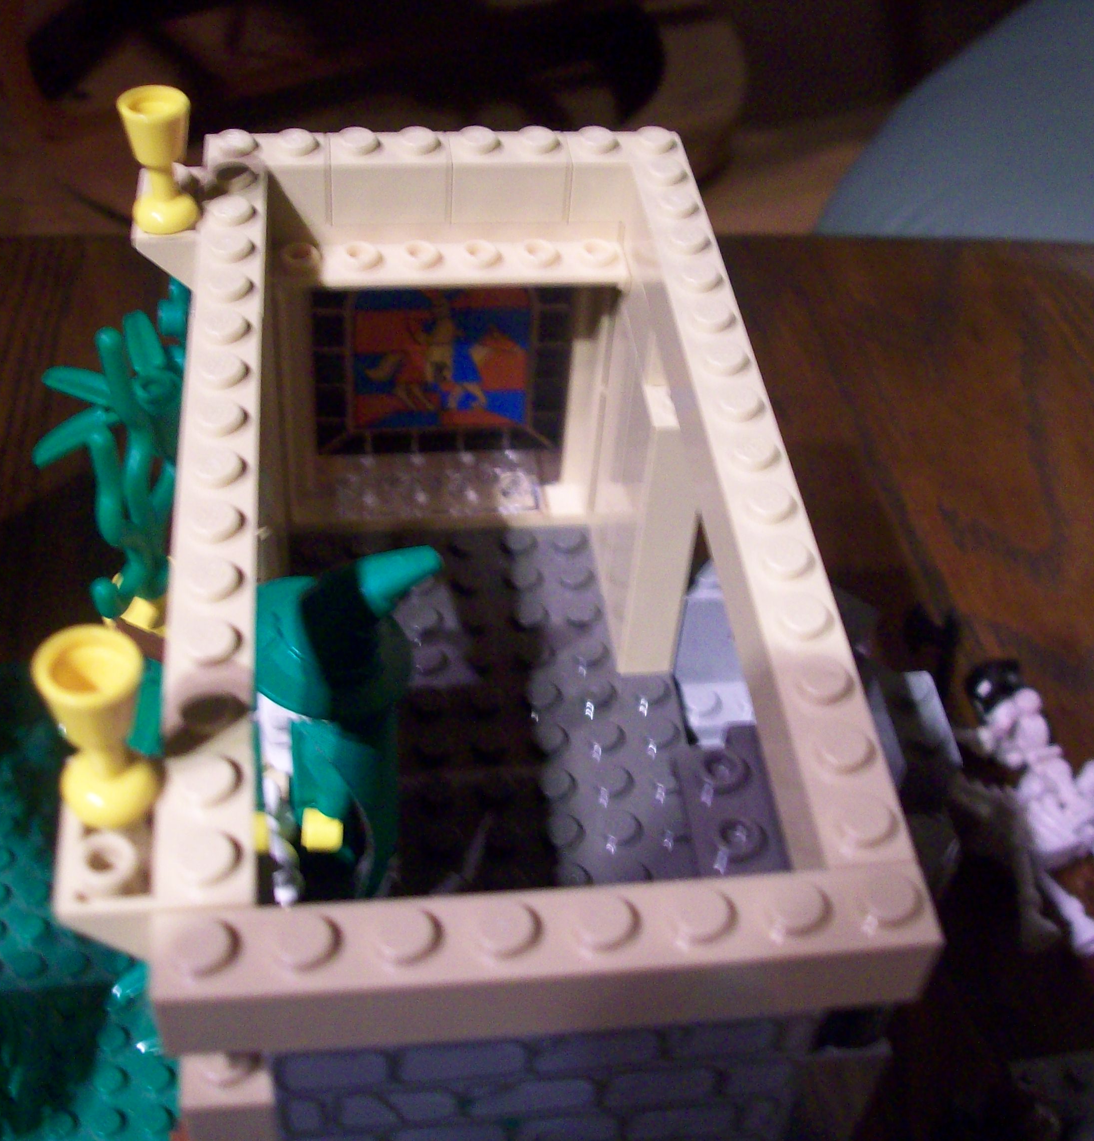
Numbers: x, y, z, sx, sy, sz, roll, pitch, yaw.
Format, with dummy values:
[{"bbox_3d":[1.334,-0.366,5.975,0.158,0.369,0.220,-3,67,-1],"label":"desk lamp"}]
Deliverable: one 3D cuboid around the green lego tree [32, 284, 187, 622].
[{"bbox_3d":[-0.060,-0.016,0.233,0.028,0.056,0.026,-2,46,-7],"label":"green lego tree"}]

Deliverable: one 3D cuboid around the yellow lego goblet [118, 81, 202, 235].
[{"bbox_3d":[-0.046,-0.049,0.191,0.008,0.016,0.008,-2,46,-7],"label":"yellow lego goblet"}]

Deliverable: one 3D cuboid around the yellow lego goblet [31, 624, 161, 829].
[{"bbox_3d":[-0.036,0.013,0.130,0.008,0.016,0.008,-2,46,-7],"label":"yellow lego goblet"}]

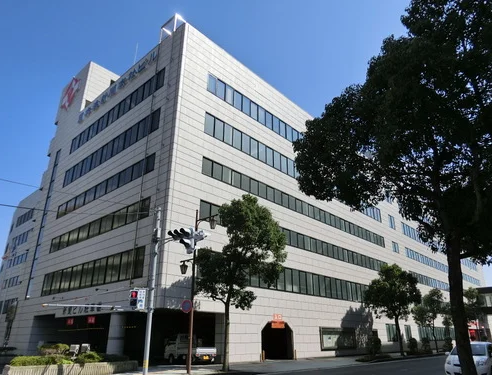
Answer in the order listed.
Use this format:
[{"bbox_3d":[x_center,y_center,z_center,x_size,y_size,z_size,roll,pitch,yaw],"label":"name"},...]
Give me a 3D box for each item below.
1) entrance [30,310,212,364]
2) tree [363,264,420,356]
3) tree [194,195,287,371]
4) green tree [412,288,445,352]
[{"bbox_3d":[-10.606,11.564,28.021,20.070,3.144,4.600,-19,-29,39],"label":"entrance"},{"bbox_3d":[14.454,11.945,35.514,5.200,8.350,5.300,-19,-29,39],"label":"tree"},{"bbox_3d":[-0.229,5.037,20.361,4.900,9.500,5.000,0,-22,0],"label":"tree"},{"bbox_3d":[22.641,16.315,44.554,4.000,7.360,4.000,-20,-30,39],"label":"green tree"}]

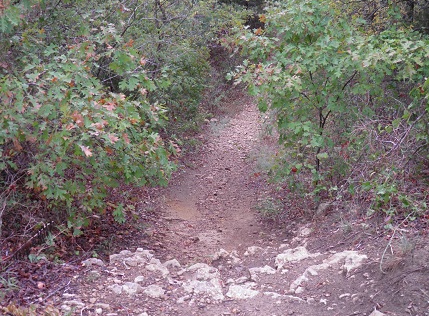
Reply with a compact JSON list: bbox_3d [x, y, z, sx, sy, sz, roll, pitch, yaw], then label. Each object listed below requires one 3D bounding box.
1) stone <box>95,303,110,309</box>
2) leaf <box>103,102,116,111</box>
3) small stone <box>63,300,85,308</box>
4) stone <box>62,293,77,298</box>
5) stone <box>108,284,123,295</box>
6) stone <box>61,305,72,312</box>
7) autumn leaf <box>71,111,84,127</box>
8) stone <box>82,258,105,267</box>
[{"bbox_3d":[-0.638,0.846,3.458,0.090,0.027,0.055,-3,15,-11],"label":"stone"},{"bbox_3d":[-0.830,-0.407,4.800,0.110,0.075,0.045,-3,15,-10],"label":"leaf"},{"bbox_3d":[-0.998,1.030,4.300,0.156,0.045,0.100,0,13,0],"label":"small stone"},{"bbox_3d":[-1.062,1.007,4.450,0.103,0.026,0.060,0,13,0],"label":"stone"},{"bbox_3d":[-0.605,0.803,3.711,0.082,0.055,0.070,-3,15,-10],"label":"stone"},{"bbox_3d":[-0.835,0.849,3.428,0.067,0.030,0.050,-4,16,-15],"label":"stone"},{"bbox_3d":[-1.038,-0.292,4.600,0.105,0.110,0.050,-3,15,-12],"label":"autumn leaf"},{"bbox_3d":[-0.839,0.725,4.213,0.150,0.055,0.090,-3,15,-12],"label":"stone"}]

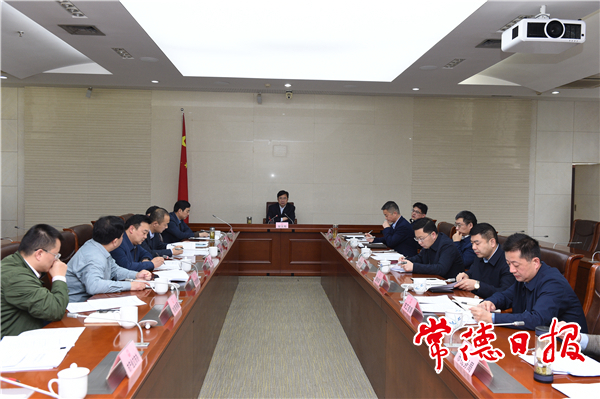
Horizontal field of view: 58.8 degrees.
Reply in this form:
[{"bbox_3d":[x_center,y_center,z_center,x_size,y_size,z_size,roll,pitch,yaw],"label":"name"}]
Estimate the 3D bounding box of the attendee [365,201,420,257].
[{"bbox_3d":[1.029,0.671,5.884,0.690,1.320,0.570,1,2,4],"label":"attendee"}]

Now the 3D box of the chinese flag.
[{"bbox_3d":[-2.079,-0.354,9.501,0.260,2.380,0.240,1,2,-3],"label":"chinese flag"}]

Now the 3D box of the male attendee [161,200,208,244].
[{"bbox_3d":[-1.487,0.619,6.878,0.720,1.220,0.560,1,2,0],"label":"male attendee"}]

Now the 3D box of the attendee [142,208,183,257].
[{"bbox_3d":[-1.579,0.694,5.569,0.700,1.240,0.550,0,2,-3],"label":"attendee"}]

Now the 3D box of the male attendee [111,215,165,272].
[{"bbox_3d":[-1.403,0.710,4.411,0.700,1.200,0.580,1,2,7],"label":"male attendee"}]

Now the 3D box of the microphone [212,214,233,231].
[{"bbox_3d":[-1.137,0.366,7.836,0.300,0.250,0.070,0,2,-3],"label":"microphone"}]

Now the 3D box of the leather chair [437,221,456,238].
[{"bbox_3d":[1.327,0.760,5.842,0.660,1.080,0.620,1,2,-3],"label":"leather chair"}]

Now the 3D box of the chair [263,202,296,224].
[{"bbox_3d":[-0.329,0.642,9.269,0.620,1.150,0.680,0,2,-3],"label":"chair"}]

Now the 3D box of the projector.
[{"bbox_3d":[2.337,-1.569,5.152,0.570,0.200,0.490,0,2,-3],"label":"projector"}]

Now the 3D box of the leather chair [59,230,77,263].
[{"bbox_3d":[-1.447,0.793,3.680,0.660,1.080,0.620,1,2,-3],"label":"leather chair"}]

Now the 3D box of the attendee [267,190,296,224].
[{"bbox_3d":[-0.319,0.542,9.086,0.560,1.360,0.750,0,2,-3],"label":"attendee"}]

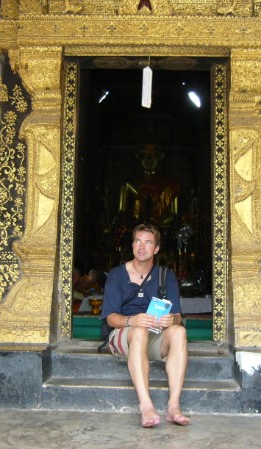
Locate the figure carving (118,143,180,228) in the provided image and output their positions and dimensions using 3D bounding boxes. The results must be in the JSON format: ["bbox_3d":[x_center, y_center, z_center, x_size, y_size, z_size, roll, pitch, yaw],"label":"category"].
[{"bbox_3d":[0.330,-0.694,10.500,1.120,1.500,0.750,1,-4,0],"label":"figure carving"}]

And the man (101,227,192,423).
[{"bbox_3d":[0.098,0.572,3.837,0.550,1.200,0.970,1,-4,-5],"label":"man"}]

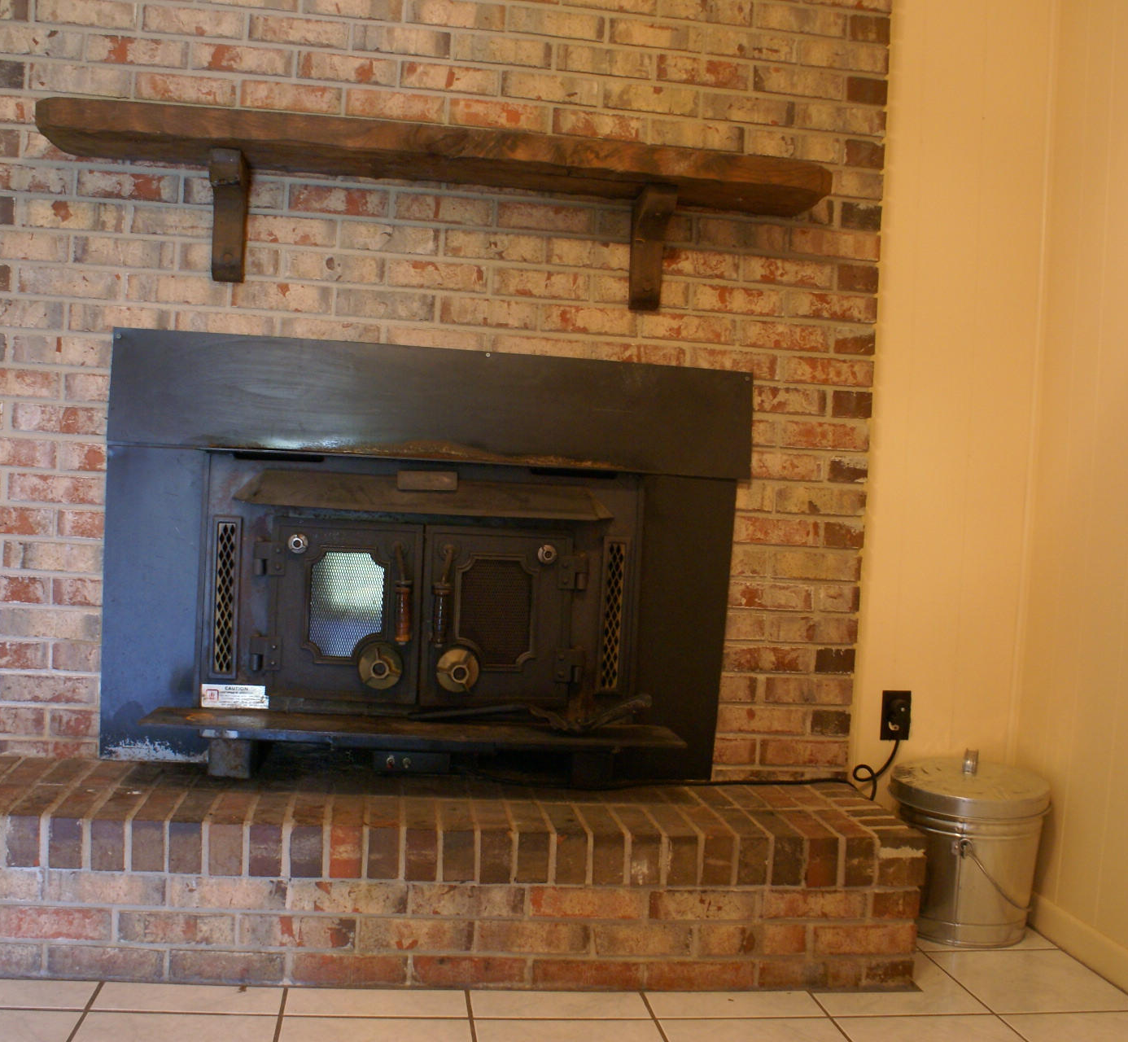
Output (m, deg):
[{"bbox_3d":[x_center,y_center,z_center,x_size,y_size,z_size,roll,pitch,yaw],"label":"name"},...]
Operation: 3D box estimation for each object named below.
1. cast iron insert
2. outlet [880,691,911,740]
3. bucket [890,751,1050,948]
[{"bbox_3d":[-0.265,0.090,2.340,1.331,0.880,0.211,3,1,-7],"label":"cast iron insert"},{"bbox_3d":[0.755,0.443,2.657,0.068,0.114,0.018,3,1,-7],"label":"outlet"},{"bbox_3d":[0.869,0.686,2.531,0.351,0.390,0.351,3,1,0],"label":"bucket"}]

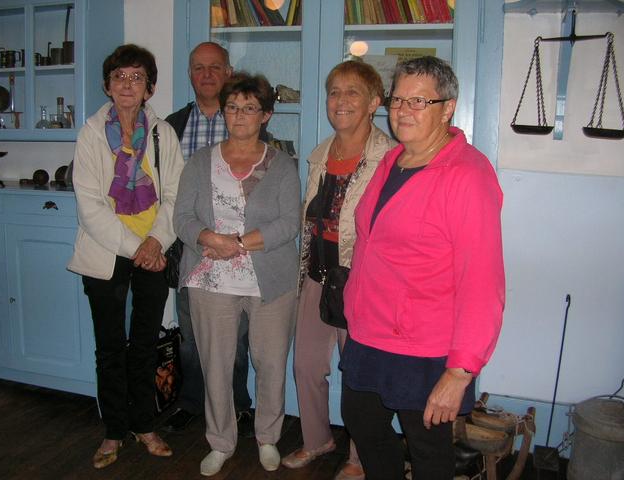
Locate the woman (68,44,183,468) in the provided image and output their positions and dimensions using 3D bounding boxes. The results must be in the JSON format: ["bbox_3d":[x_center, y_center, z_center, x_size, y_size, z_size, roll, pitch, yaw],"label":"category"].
[{"bbox_3d":[-0.730,0.074,2.651,0.460,1.660,0.360,0,8,-9],"label":"woman"}]

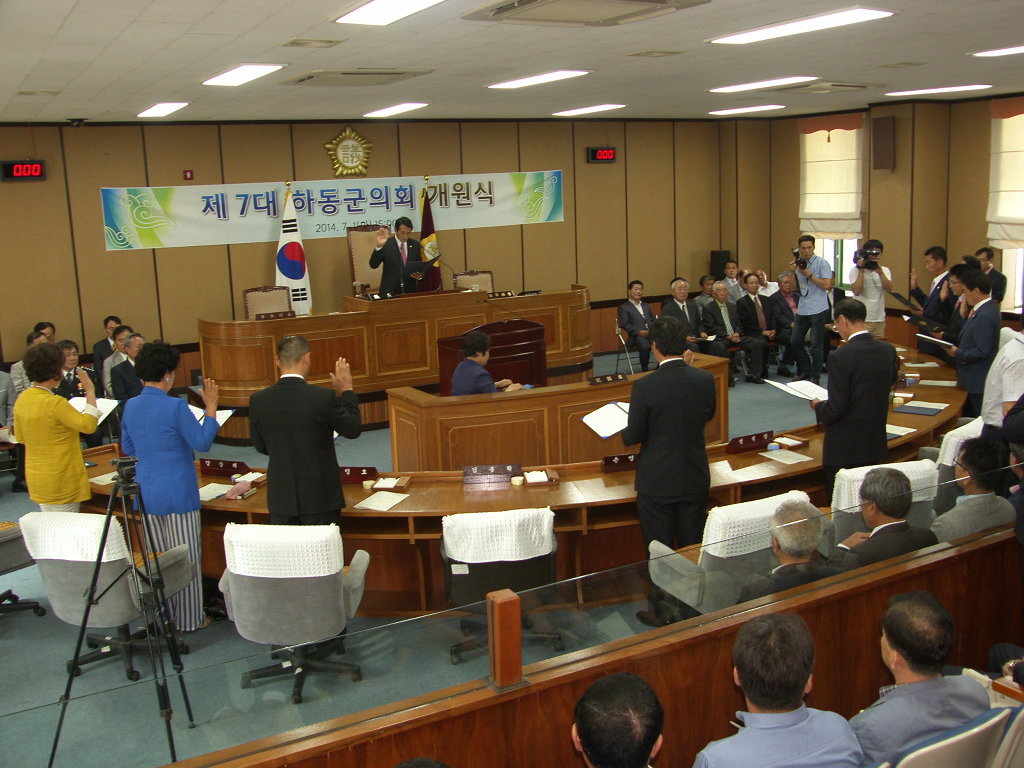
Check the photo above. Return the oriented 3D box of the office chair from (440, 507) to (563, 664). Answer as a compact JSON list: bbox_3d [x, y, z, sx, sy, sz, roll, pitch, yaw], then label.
[{"bbox_3d":[-0.050,1.023,5.650,0.620,0.860,0.640,-4,11,-7],"label":"office chair"}]

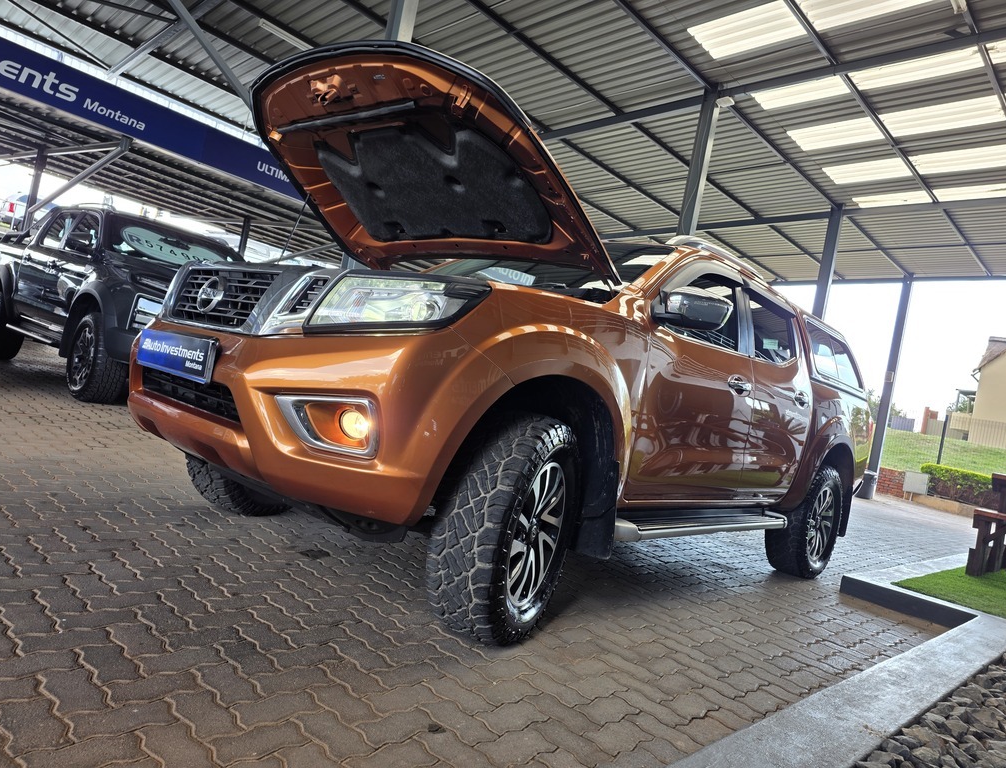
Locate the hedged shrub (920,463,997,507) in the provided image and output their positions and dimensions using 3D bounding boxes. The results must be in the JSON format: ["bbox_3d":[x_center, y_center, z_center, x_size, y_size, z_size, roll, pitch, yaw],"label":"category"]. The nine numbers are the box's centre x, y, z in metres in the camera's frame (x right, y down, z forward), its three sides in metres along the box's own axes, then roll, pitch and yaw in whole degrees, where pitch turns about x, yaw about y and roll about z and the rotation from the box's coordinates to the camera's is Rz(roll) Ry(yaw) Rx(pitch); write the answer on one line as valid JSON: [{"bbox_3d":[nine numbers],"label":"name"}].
[{"bbox_3d":[11.853,2.660,17.400,2.300,0.850,0.600,10,-1,36],"label":"hedged shrub"}]

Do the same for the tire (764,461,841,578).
[{"bbox_3d":[2.077,0.928,4.679,0.265,0.765,0.770,10,-1,42],"label":"tire"}]

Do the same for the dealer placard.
[{"bbox_3d":[-1.083,-0.101,2.244,0.545,0.135,0.030,10,-1,42],"label":"dealer placard"}]

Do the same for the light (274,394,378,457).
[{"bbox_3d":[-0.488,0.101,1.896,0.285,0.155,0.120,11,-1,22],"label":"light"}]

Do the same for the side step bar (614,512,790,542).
[{"bbox_3d":[1.002,0.695,3.384,0.180,0.100,1.880,10,-1,42],"label":"side step bar"}]

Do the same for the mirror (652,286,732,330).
[{"bbox_3d":[0.782,-0.307,2.787,0.255,0.185,0.190,10,-1,42],"label":"mirror"}]

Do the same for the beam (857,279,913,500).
[{"bbox_3d":[9.405,0.090,16.610,0.185,5.490,0.185,10,-1,45],"label":"beam"}]

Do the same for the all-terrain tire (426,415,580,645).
[{"bbox_3d":[0.024,0.483,2.348,0.265,0.765,0.770,11,-1,22],"label":"all-terrain tire"}]

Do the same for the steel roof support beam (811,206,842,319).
[{"bbox_3d":[5.776,-0.663,12.763,0.185,5.490,0.185,10,-1,45],"label":"steel roof support beam"}]

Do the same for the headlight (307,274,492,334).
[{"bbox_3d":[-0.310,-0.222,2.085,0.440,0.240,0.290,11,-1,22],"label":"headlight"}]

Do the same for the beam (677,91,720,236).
[{"bbox_3d":[2.398,-1.361,9.364,0.185,5.490,0.185,10,-1,45],"label":"beam"}]

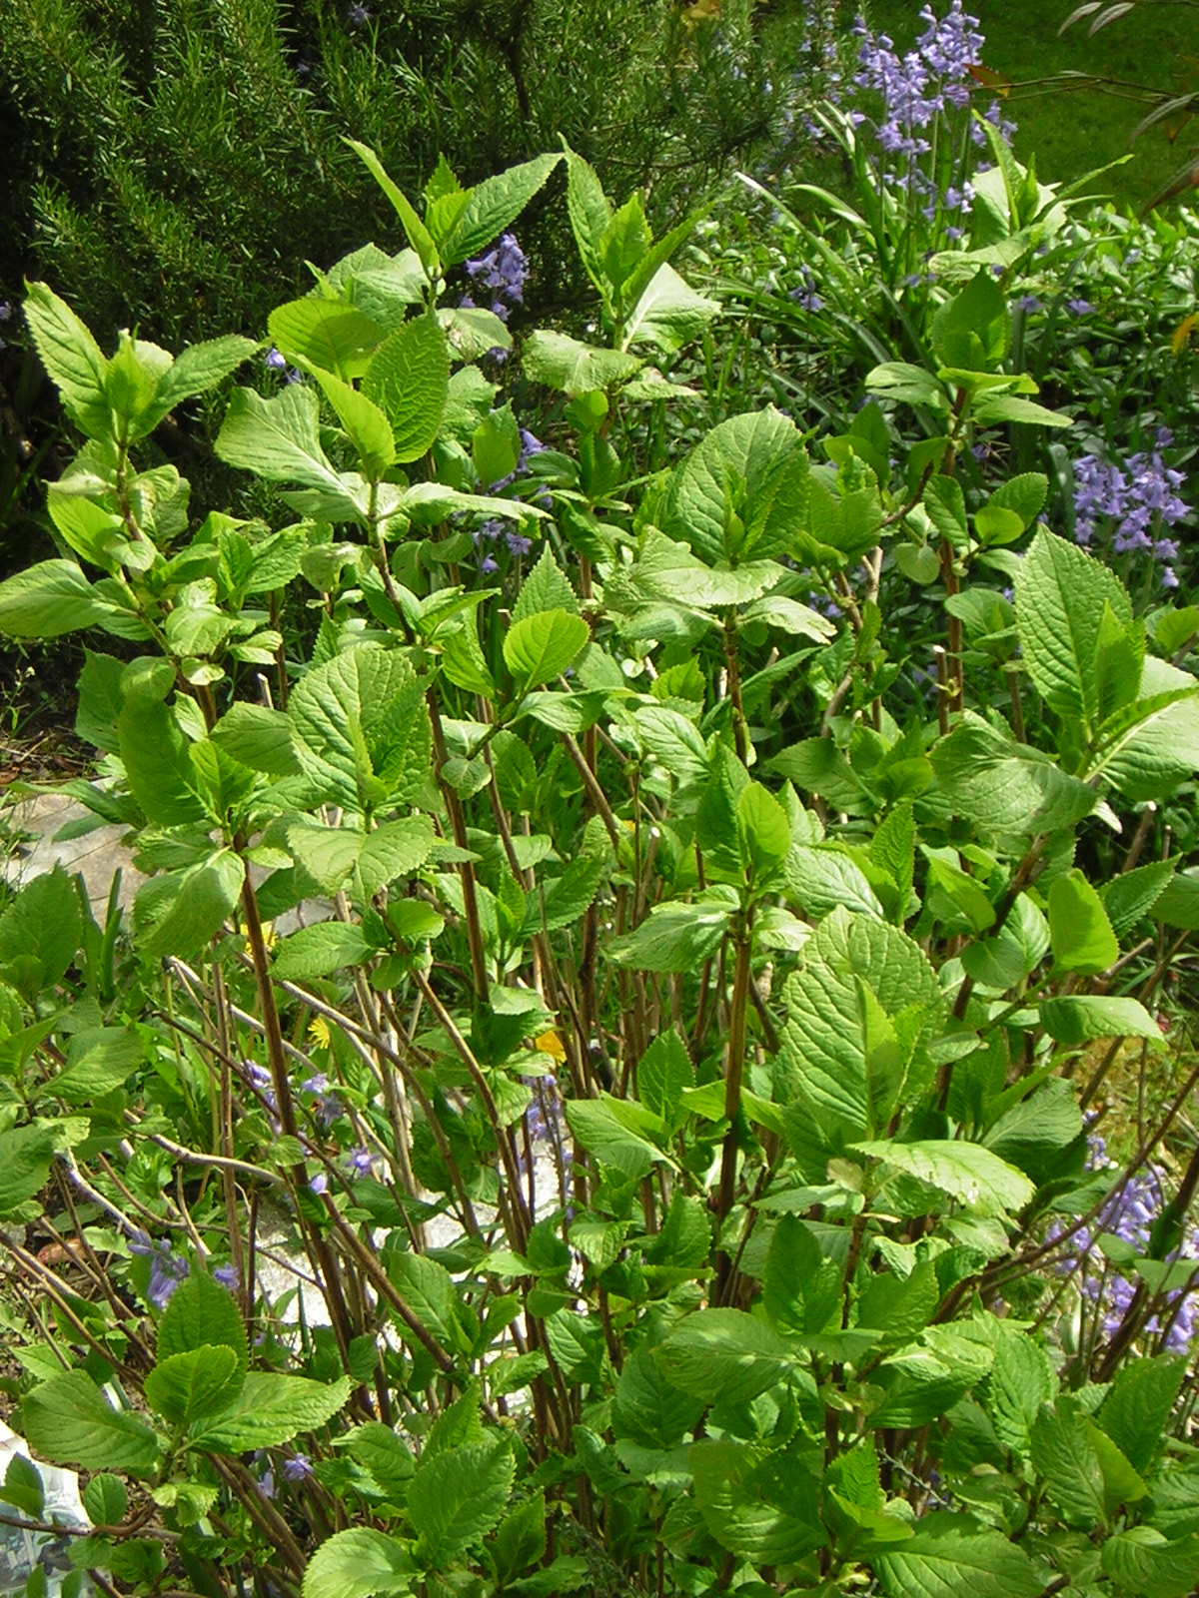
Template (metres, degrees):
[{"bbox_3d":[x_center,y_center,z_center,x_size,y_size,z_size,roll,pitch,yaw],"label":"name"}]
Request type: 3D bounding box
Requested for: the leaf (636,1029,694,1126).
[{"bbox_3d":[0.037,0.154,2.170,0.032,0.054,0.010,2,-15,6],"label":"leaf"}]

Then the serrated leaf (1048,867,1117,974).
[{"bbox_3d":[0.273,0.069,2.220,0.043,0.065,0.020,-1,28,0],"label":"serrated leaf"}]

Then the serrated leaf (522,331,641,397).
[{"bbox_3d":[-0.011,-0.267,2.400,0.072,0.018,0.070,2,23,12],"label":"serrated leaf"}]

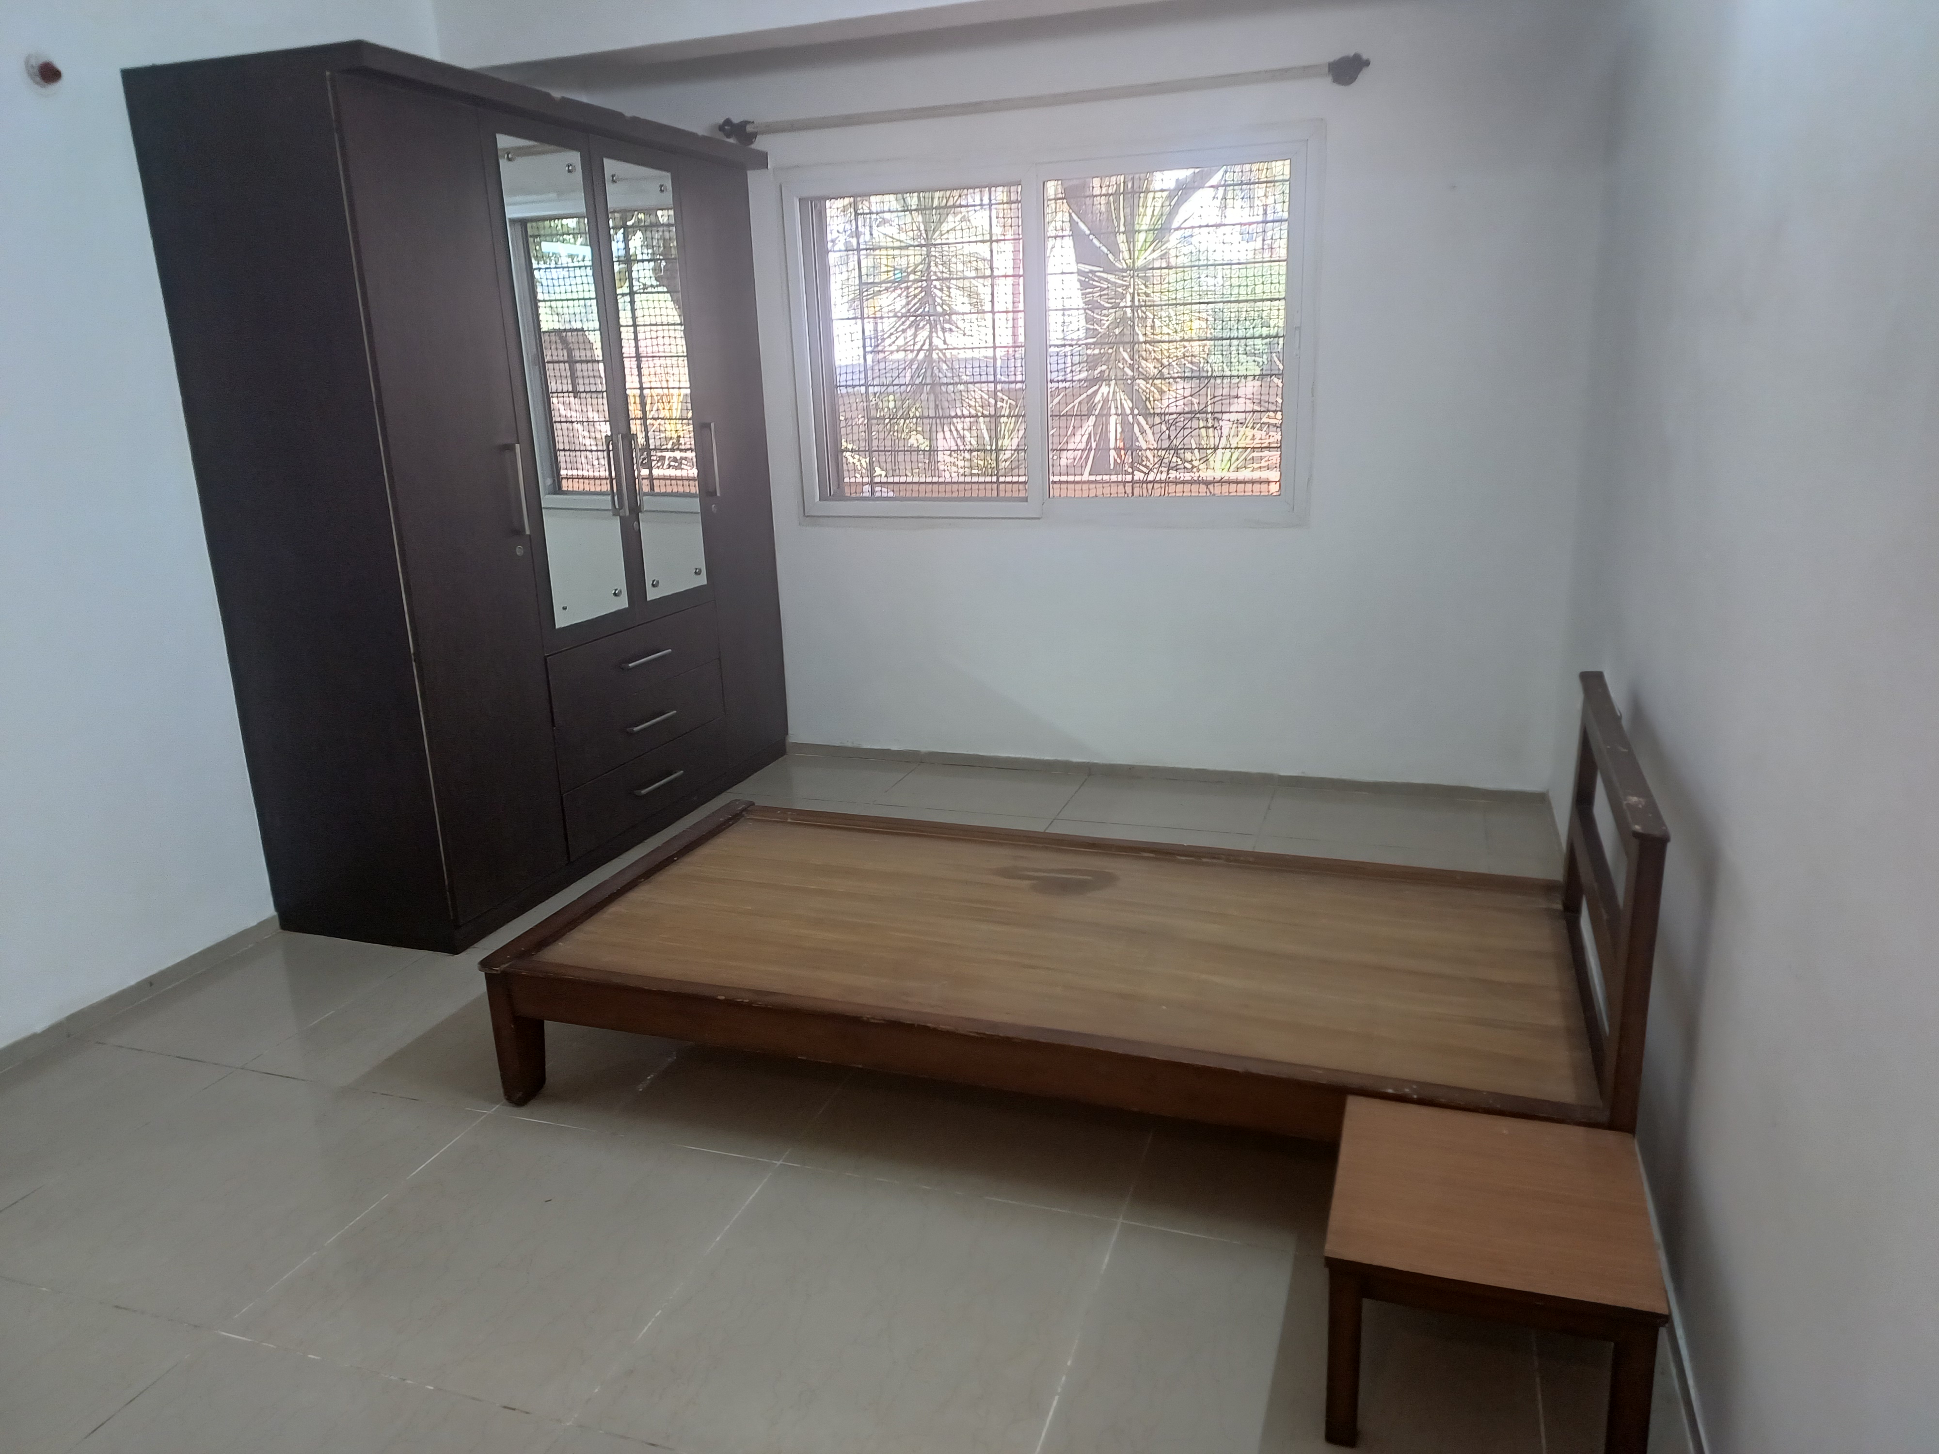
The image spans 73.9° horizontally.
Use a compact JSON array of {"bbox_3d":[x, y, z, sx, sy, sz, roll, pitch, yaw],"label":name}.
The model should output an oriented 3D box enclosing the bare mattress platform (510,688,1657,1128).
[{"bbox_3d":[0.160,0.302,2.445,1.901,0.706,0.952,3,16,19],"label":"bare mattress platform"}]

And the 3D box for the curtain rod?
[{"bbox_3d":[0.147,-1.812,3.755,1.962,0.083,0.106,3,16,19],"label":"curtain rod"}]

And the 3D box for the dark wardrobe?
[{"bbox_3d":[-1.184,-0.643,3.659,0.628,1.972,1.709,3,16,19],"label":"dark wardrobe"}]

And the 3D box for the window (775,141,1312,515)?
[{"bbox_3d":[0.201,-1.181,3.995,1.637,1.053,0.078,3,16,19],"label":"window"}]

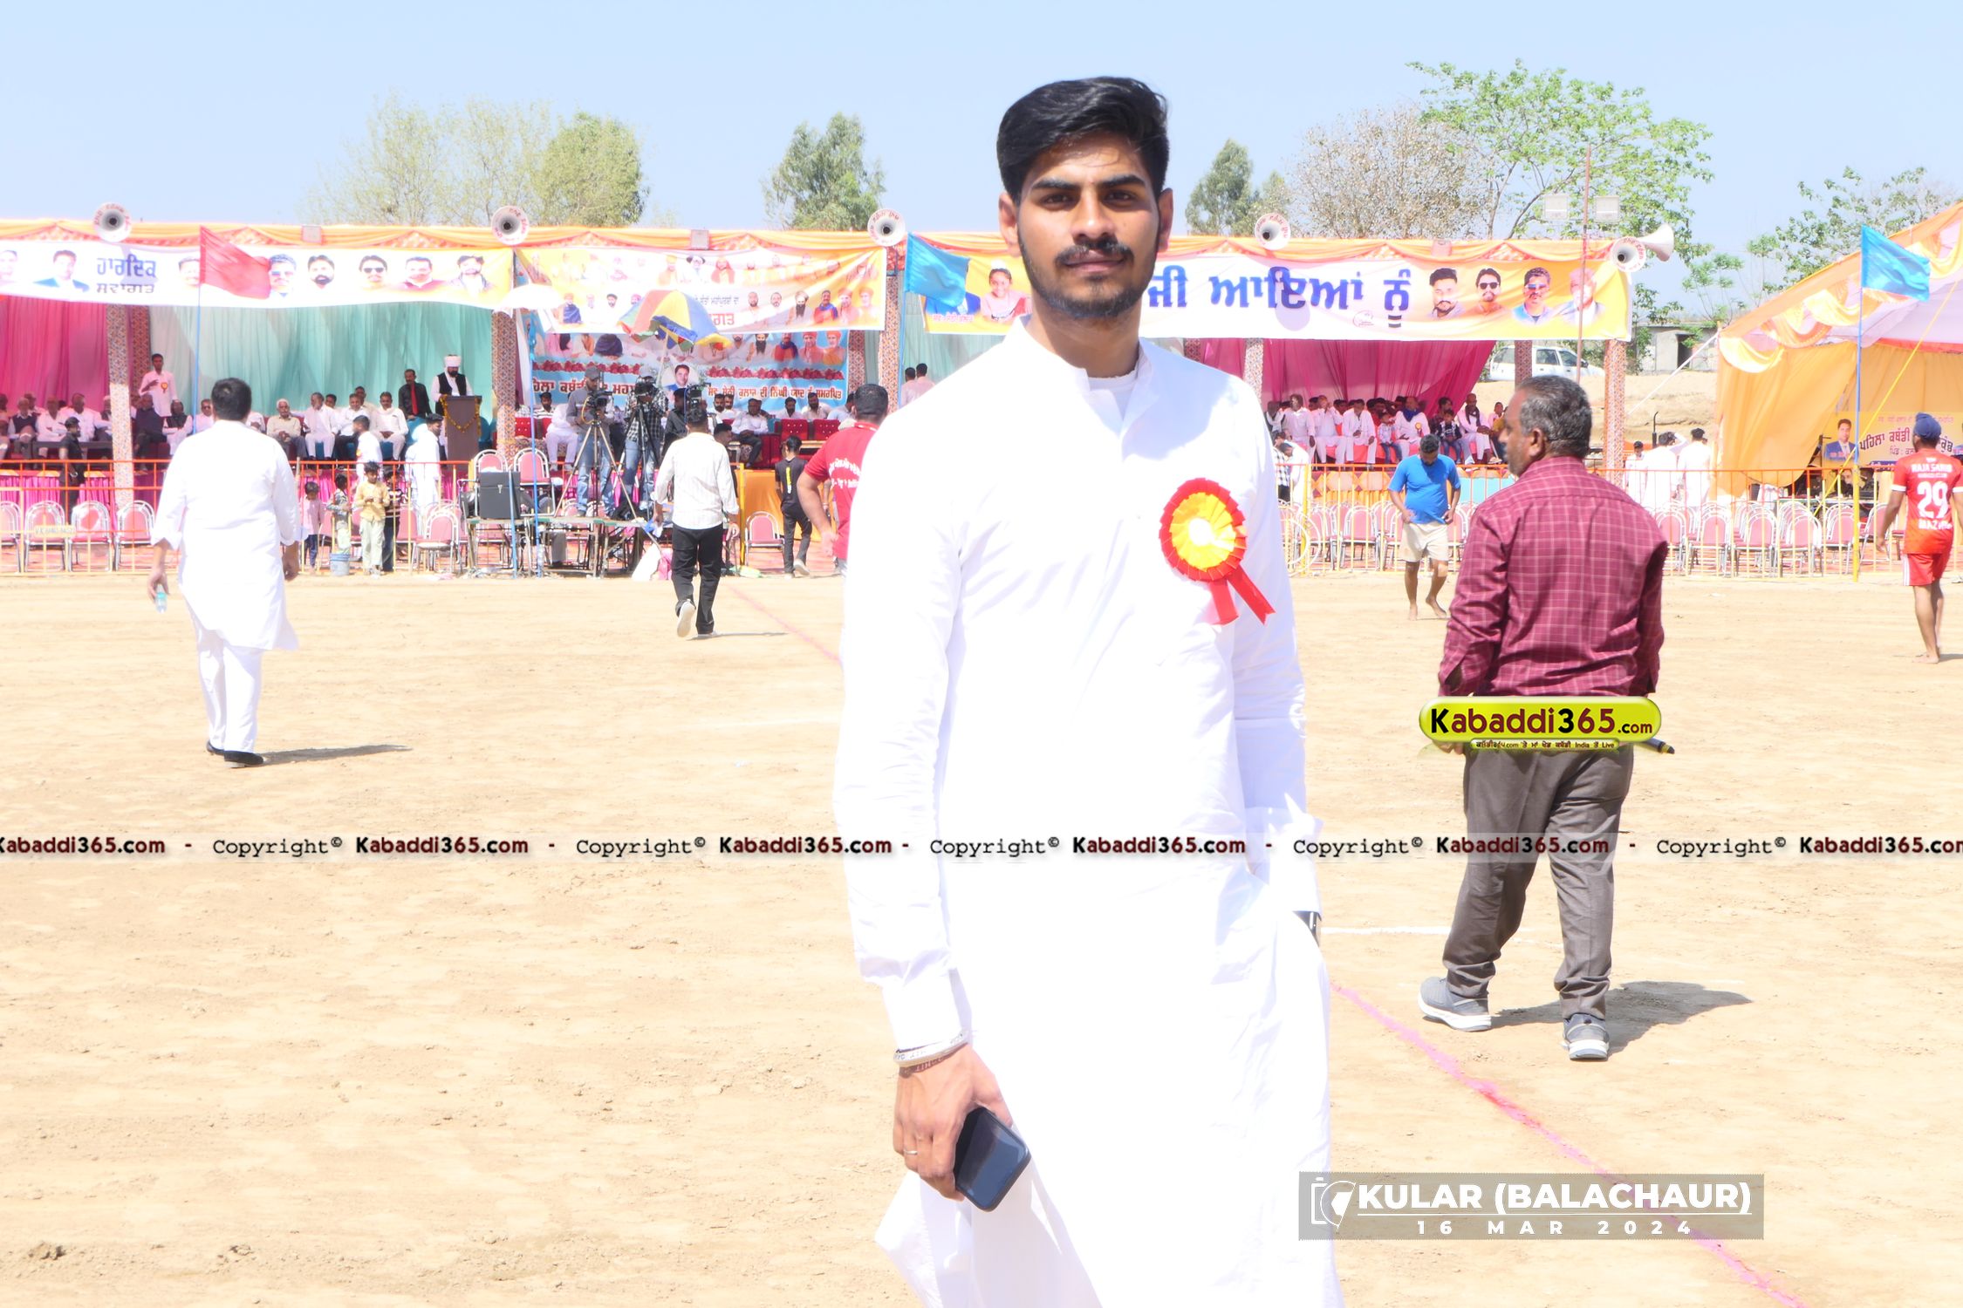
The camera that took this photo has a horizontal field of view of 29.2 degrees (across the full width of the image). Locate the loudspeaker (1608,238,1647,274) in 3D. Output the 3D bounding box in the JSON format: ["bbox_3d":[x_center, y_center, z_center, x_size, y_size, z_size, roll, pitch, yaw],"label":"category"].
[{"bbox_3d":[9.611,-5.933,56.000,0.540,0.540,0.500,0,3,0],"label":"loudspeaker"}]

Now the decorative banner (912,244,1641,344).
[{"bbox_3d":[3.892,-4.650,49.000,9.360,1.100,0.100,0,3,-6],"label":"decorative banner"}]

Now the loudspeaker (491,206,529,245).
[{"bbox_3d":[-5.942,-5.393,47.400,0.480,0.490,0.480,0,3,-13],"label":"loudspeaker"}]

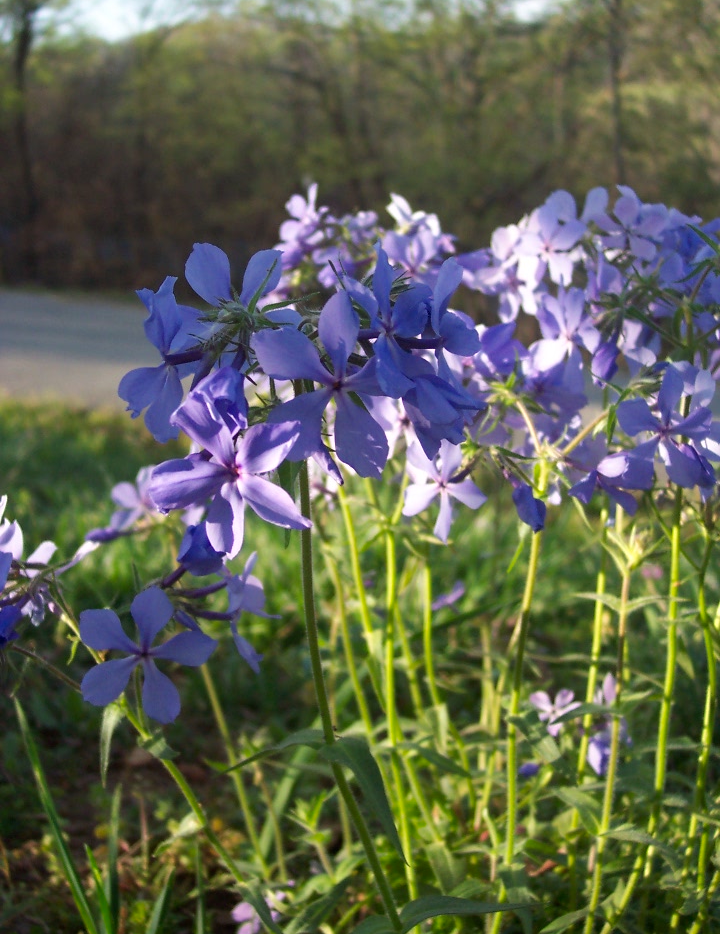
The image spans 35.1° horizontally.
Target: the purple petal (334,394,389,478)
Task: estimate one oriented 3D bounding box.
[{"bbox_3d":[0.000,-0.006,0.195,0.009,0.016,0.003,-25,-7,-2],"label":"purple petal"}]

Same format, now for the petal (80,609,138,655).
[{"bbox_3d":[-0.054,0.036,0.245,0.015,0.009,0.003,28,-2,4],"label":"petal"}]

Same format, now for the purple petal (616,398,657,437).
[{"bbox_3d":[0.087,-0.016,0.360,0.014,0.011,0.006,21,-3,-6],"label":"purple petal"}]

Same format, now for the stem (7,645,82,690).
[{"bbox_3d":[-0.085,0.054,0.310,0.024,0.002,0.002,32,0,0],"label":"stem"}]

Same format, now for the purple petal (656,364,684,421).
[{"bbox_3d":[0.091,-0.022,0.335,0.009,0.017,0.004,9,14,20],"label":"purple petal"}]

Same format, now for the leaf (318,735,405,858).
[{"bbox_3d":[0.002,0.066,0.228,0.008,0.007,0.026,-18,62,-28],"label":"leaf"}]

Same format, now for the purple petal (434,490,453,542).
[{"bbox_3d":[0.031,0.018,0.420,0.007,0.020,0.006,1,-9,11],"label":"purple petal"}]

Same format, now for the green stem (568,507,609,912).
[{"bbox_3d":[0.082,0.090,0.413,0.005,0.154,0.004,3,10,0],"label":"green stem"}]

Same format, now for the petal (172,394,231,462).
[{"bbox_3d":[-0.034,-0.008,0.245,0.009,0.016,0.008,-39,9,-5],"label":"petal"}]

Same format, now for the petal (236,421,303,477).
[{"bbox_3d":[-0.020,-0.004,0.250,0.017,0.009,0.005,-33,2,8],"label":"petal"}]

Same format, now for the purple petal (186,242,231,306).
[{"bbox_3d":[-0.034,-0.046,0.270,0.011,0.016,0.004,-23,16,7],"label":"purple petal"}]

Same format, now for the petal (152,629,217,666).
[{"bbox_3d":[-0.046,0.048,0.300,0.017,0.010,0.004,-10,0,0],"label":"petal"}]

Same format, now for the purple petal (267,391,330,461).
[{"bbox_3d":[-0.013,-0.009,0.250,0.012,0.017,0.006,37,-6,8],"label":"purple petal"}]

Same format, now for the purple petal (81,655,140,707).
[{"bbox_3d":[-0.054,0.045,0.245,0.015,0.009,0.003,-34,-8,4],"label":"purple petal"}]

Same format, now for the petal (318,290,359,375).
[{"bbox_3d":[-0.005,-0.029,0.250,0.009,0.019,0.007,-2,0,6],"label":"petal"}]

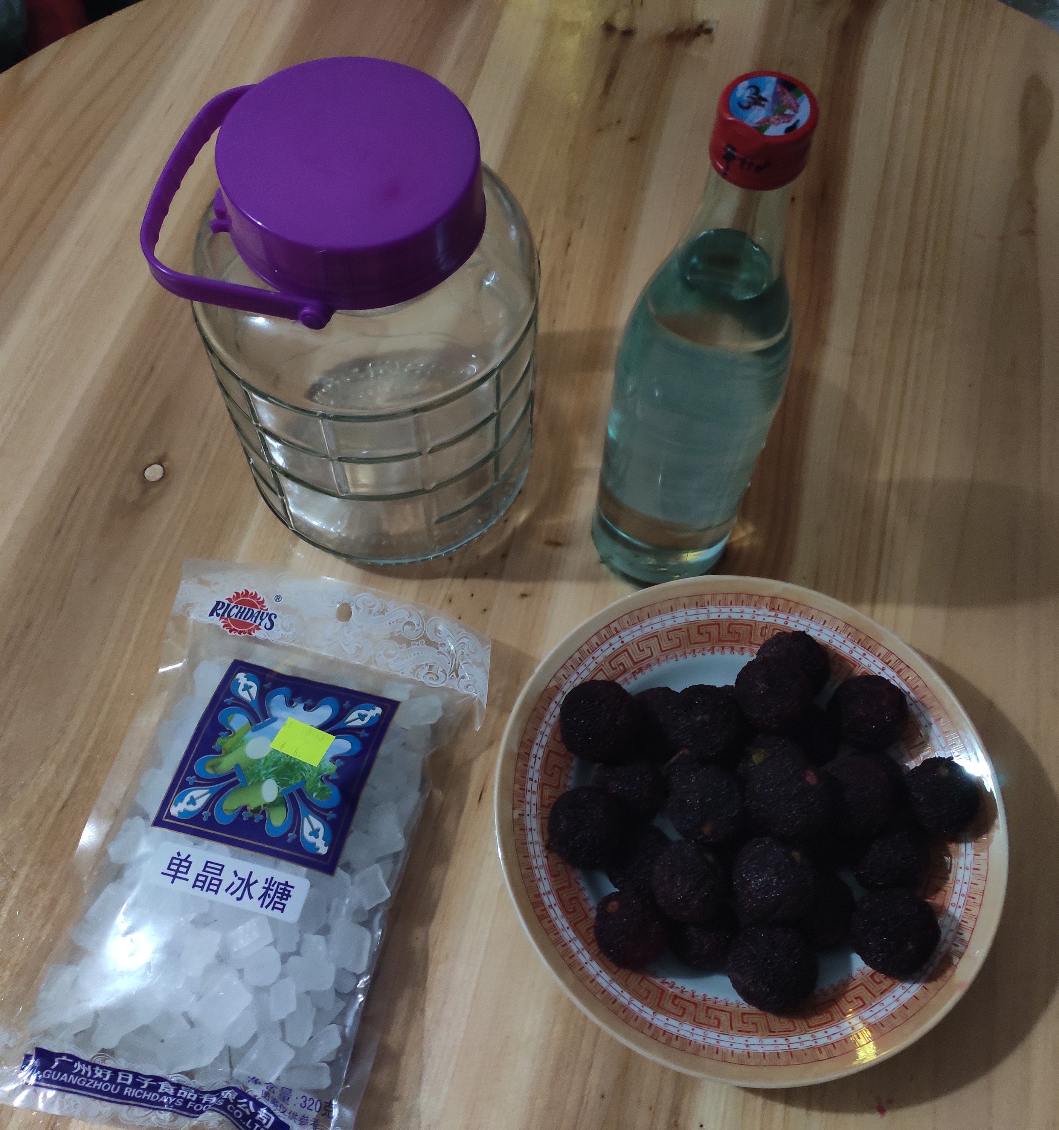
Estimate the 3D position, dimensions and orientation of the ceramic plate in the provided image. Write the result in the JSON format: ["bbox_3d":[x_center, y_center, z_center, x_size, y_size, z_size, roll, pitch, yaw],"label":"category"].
[{"bbox_3d":[0.096,0.106,0.476,0.218,0.055,0.218,1,64,-1],"label":"ceramic plate"}]

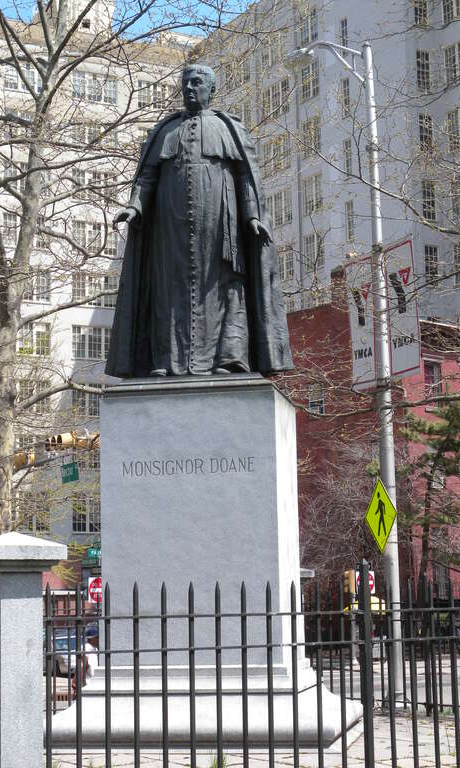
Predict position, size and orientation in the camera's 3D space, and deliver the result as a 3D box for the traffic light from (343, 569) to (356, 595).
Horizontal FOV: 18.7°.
[{"bbox_3d":[4.078,6.722,47.500,0.380,0.820,0.300,2,-9,-17],"label":"traffic light"}]

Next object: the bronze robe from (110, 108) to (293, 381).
[{"bbox_3d":[-0.300,-1.276,13.154,1.684,2.678,1.175,-3,-9,10],"label":"bronze robe"}]

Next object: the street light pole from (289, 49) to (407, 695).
[{"bbox_3d":[1.780,-0.335,21.654,0.330,10.256,2.100,6,-12,-40],"label":"street light pole"}]

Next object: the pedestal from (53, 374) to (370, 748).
[{"bbox_3d":[-0.153,1.612,12.734,2.325,3.069,2.325,-3,-9,10],"label":"pedestal"}]

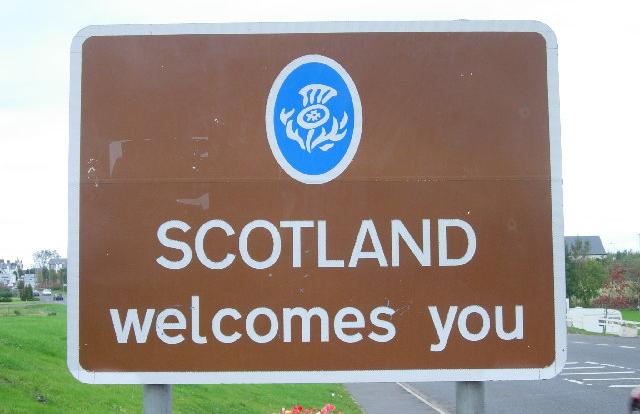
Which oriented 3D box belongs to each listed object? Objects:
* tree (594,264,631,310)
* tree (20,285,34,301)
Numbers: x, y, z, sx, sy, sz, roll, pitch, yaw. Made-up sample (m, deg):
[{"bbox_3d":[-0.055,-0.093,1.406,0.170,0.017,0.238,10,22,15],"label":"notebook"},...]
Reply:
[{"bbox_3d":[17.372,4.722,56.000,2.095,2.732,1.991,-2,-5,17],"label":"tree"},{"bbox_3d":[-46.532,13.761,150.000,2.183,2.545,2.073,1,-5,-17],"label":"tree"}]

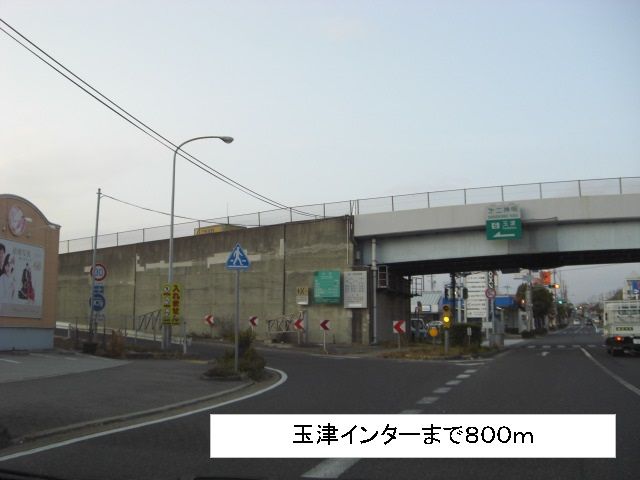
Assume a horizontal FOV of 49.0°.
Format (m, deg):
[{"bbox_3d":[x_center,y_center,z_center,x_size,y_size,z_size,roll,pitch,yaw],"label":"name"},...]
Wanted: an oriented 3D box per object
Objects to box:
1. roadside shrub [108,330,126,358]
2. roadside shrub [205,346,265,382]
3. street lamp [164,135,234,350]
[{"bbox_3d":[-6.802,3.510,23.600,0.540,0.900,0.520,0,-6,0],"label":"roadside shrub"},{"bbox_3d":[-1.876,2.742,15.600,1.200,0.680,1.100,0,-6,0],"label":"roadside shrub"},{"bbox_3d":[-4.551,0.060,26.908,2.420,8.200,0.360,2,-7,-13],"label":"street lamp"}]

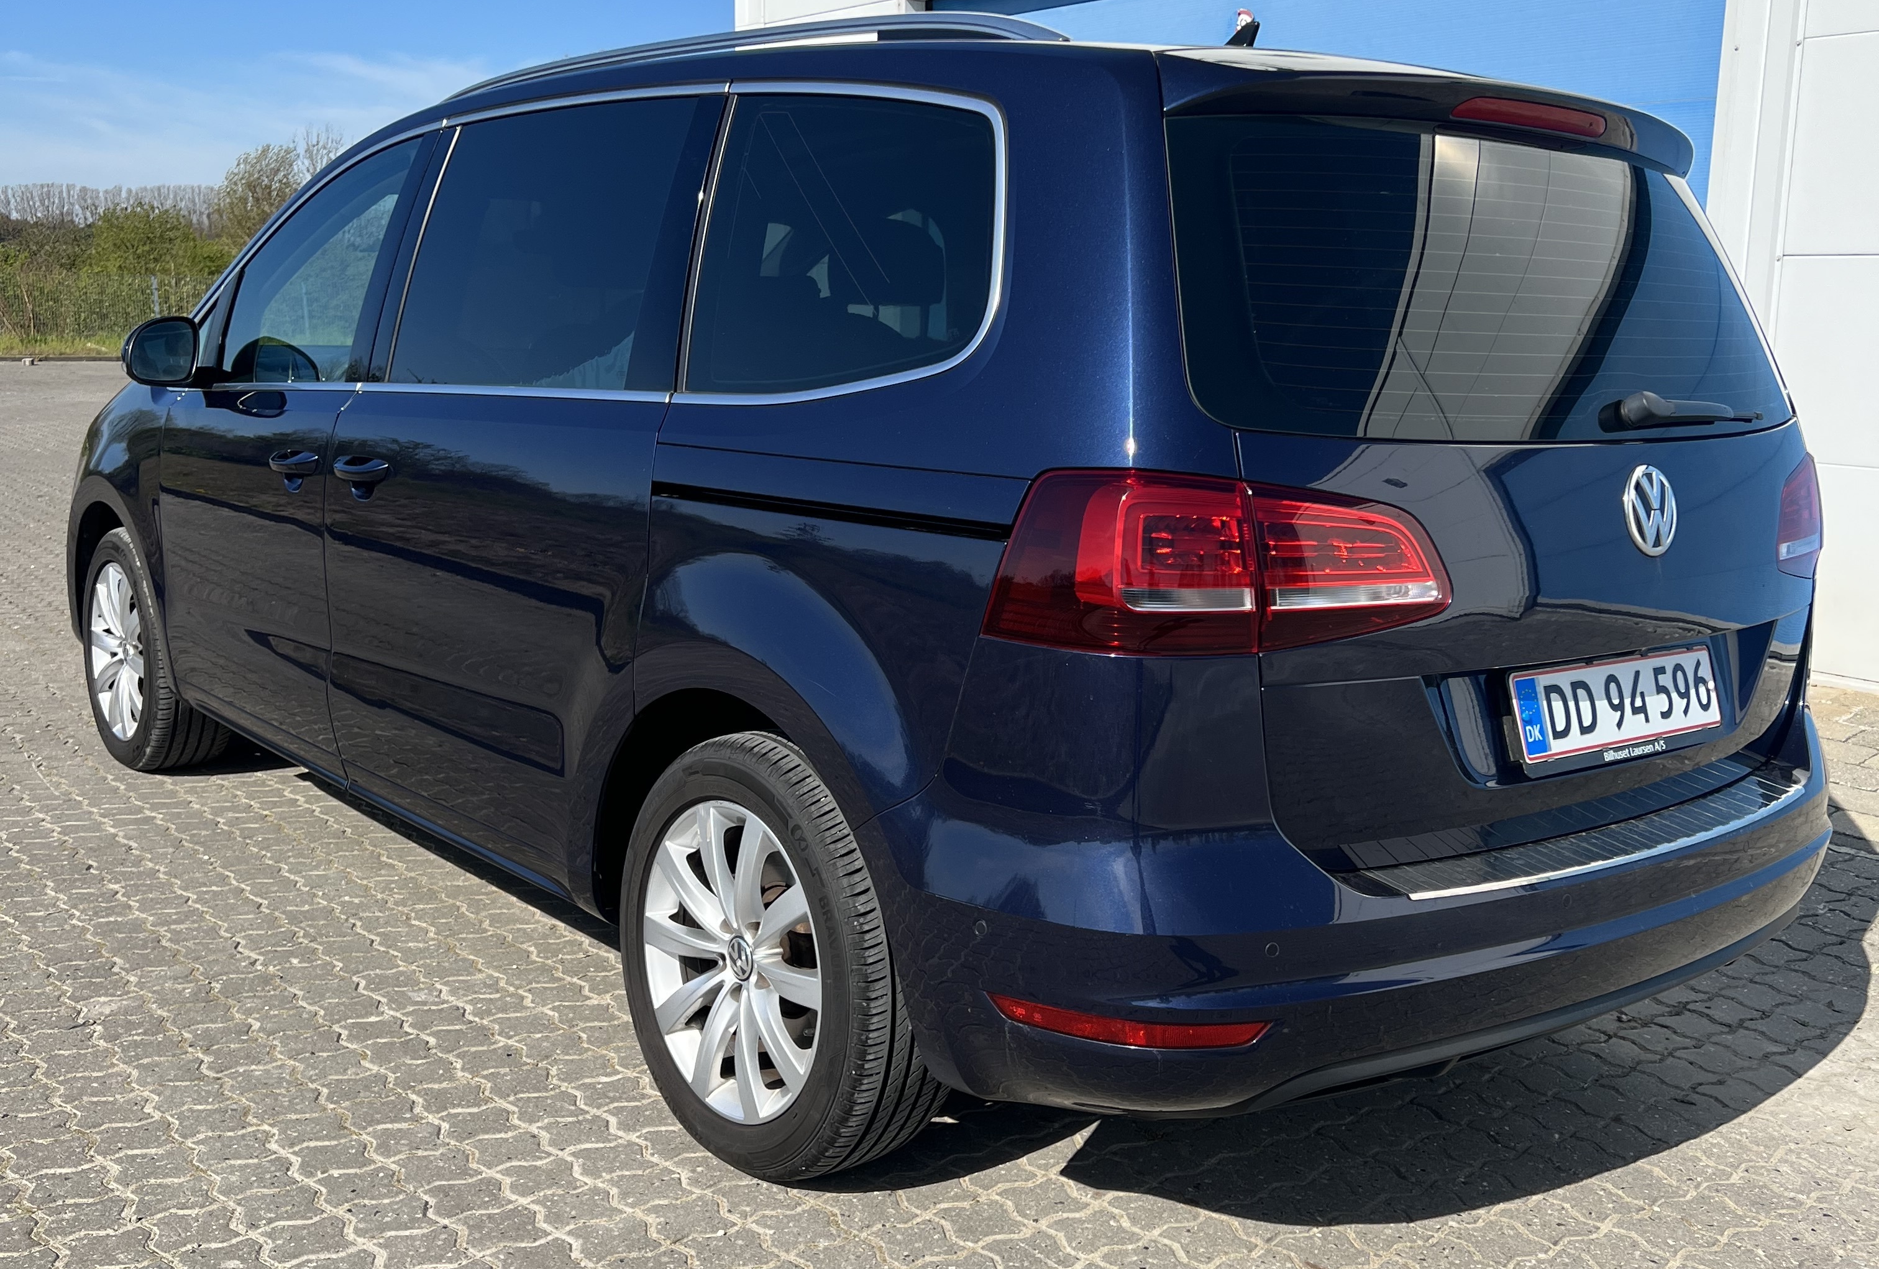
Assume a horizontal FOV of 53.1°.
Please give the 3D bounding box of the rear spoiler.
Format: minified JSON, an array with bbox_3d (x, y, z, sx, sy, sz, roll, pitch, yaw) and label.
[{"bbox_3d":[0.782,-0.741,2.704,1.290,0.125,0.280,-6,12,-40],"label":"rear spoiler"}]

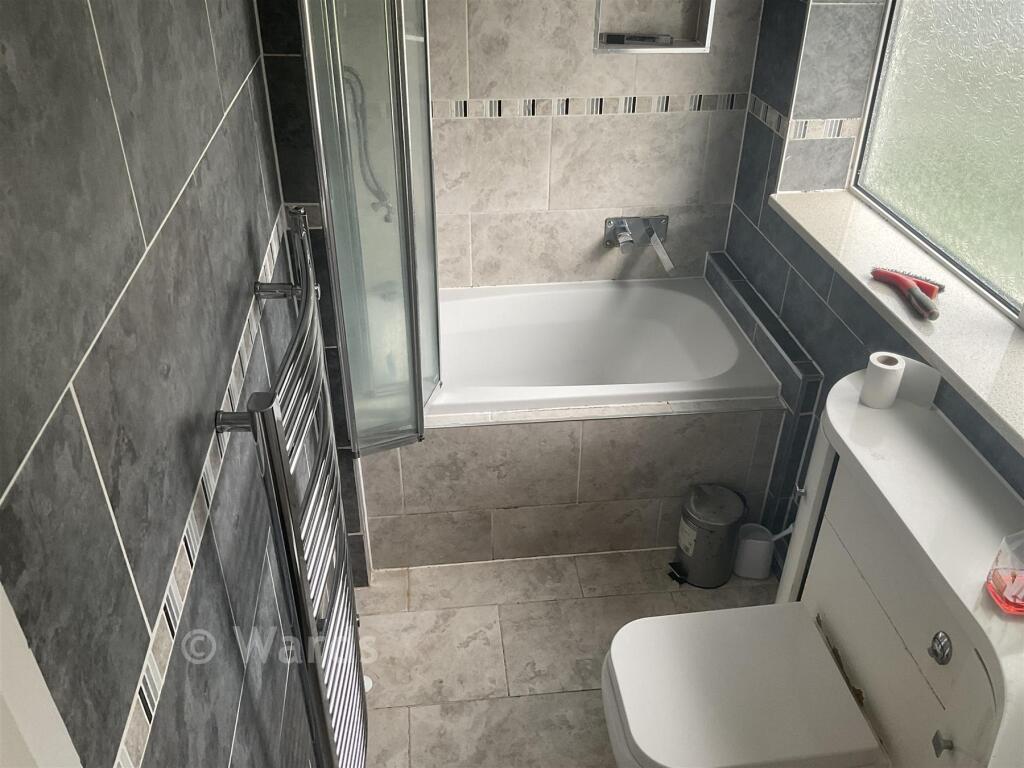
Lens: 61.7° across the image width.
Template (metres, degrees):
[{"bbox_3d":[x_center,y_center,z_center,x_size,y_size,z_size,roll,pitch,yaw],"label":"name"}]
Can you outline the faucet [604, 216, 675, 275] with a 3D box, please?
[{"bbox_3d":[0.421,-0.458,2.784,0.216,0.130,0.148,-3,33,-6],"label":"faucet"}]

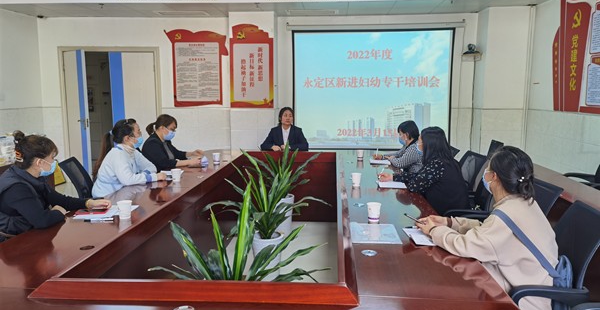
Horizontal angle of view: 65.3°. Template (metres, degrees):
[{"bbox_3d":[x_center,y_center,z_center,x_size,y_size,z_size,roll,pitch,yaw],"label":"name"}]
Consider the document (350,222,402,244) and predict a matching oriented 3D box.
[{"bbox_3d":[0.346,0.361,2.167,0.215,0.004,0.302,1,7,4],"label":"document"}]

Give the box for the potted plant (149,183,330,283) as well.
[{"bbox_3d":[-0.261,0.628,2.097,0.750,1.030,0.700,1,8,4],"label":"potted plant"}]

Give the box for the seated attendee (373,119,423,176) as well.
[{"bbox_3d":[1.032,0.251,4.468,0.680,1.150,0.500,1,8,7],"label":"seated attendee"}]

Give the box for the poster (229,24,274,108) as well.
[{"bbox_3d":[-0.705,-1.300,6.872,0.656,1.216,0.020,1,7,4],"label":"poster"}]

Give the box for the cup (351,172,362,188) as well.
[{"bbox_3d":[0.412,0.169,3.401,0.072,0.085,0.072,0,8,0],"label":"cup"}]

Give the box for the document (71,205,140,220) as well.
[{"bbox_3d":[-1.043,0.308,2.559,0.217,0.008,0.302,1,7,4],"label":"document"}]

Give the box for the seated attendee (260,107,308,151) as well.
[{"bbox_3d":[-0.197,0.059,5.500,0.540,1.230,0.680,1,7,4],"label":"seated attendee"}]

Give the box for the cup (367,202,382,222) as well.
[{"bbox_3d":[0.385,0.297,2.429,0.074,0.088,0.074,1,8,4],"label":"cup"}]

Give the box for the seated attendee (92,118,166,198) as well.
[{"bbox_3d":[-1.258,0.342,3.480,0.680,1.230,0.500,0,8,-4],"label":"seated attendee"}]

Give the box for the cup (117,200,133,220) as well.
[{"bbox_3d":[-0.921,0.291,2.476,0.074,0.088,0.074,0,8,0],"label":"cup"}]

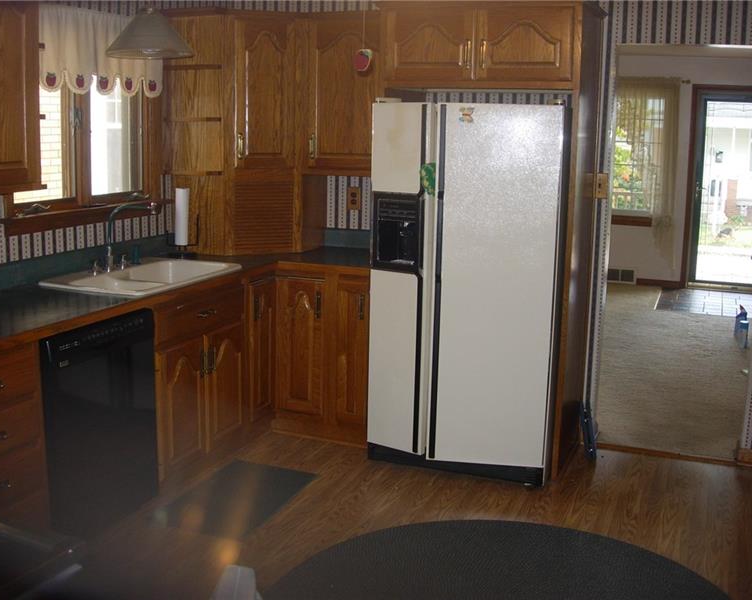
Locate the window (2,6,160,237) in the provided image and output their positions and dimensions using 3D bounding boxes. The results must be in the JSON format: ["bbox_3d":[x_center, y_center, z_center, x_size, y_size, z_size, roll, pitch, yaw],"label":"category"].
[{"bbox_3d":[-1.321,-0.846,4.114,0.118,0.985,1.152,5,12,21],"label":"window"}]

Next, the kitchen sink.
[{"bbox_3d":[-1.044,-0.032,4.073,0.547,0.187,0.847,5,12,21],"label":"kitchen sink"}]

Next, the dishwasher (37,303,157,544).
[{"bbox_3d":[-1.311,0.476,3.479,0.601,0.847,0.625,5,12,21],"label":"dishwasher"}]

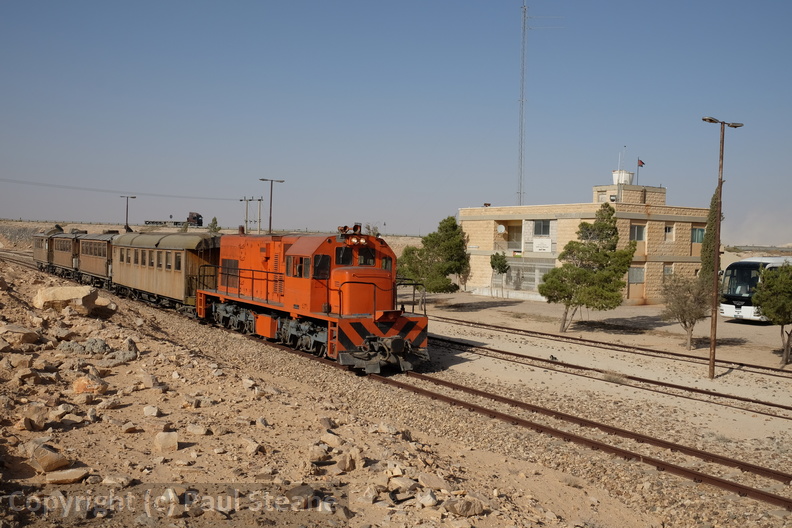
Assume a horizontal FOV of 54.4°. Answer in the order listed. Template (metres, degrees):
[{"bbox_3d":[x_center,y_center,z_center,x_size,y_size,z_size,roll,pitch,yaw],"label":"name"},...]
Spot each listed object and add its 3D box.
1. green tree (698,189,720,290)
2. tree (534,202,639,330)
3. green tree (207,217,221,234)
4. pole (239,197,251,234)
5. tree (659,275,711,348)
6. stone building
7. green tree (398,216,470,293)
[{"bbox_3d":[22.821,-1.127,56.000,1.709,8.874,1.624,2,1,0],"label":"green tree"},{"bbox_3d":[8.162,0.139,32.900,4.231,5.534,4.019,2,1,0],"label":"tree"},{"bbox_3d":[-29.590,-5.845,125.000,2.354,3.734,2.236,2,1,0],"label":"green tree"},{"bbox_3d":[-25.497,-6.839,130.000,1.600,9.118,0.600,2,1,0],"label":"pole"},{"bbox_3d":[10.434,1.745,27.700,1.835,2.734,1.743,2,1,0],"label":"tree"},{"bbox_3d":[15.906,-2.112,67.576,11.363,9.900,19.236,1,1,-32],"label":"stone building"},{"bbox_3d":[1.983,-0.084,43.000,4.021,5.138,3.820,2,1,0],"label":"green tree"}]

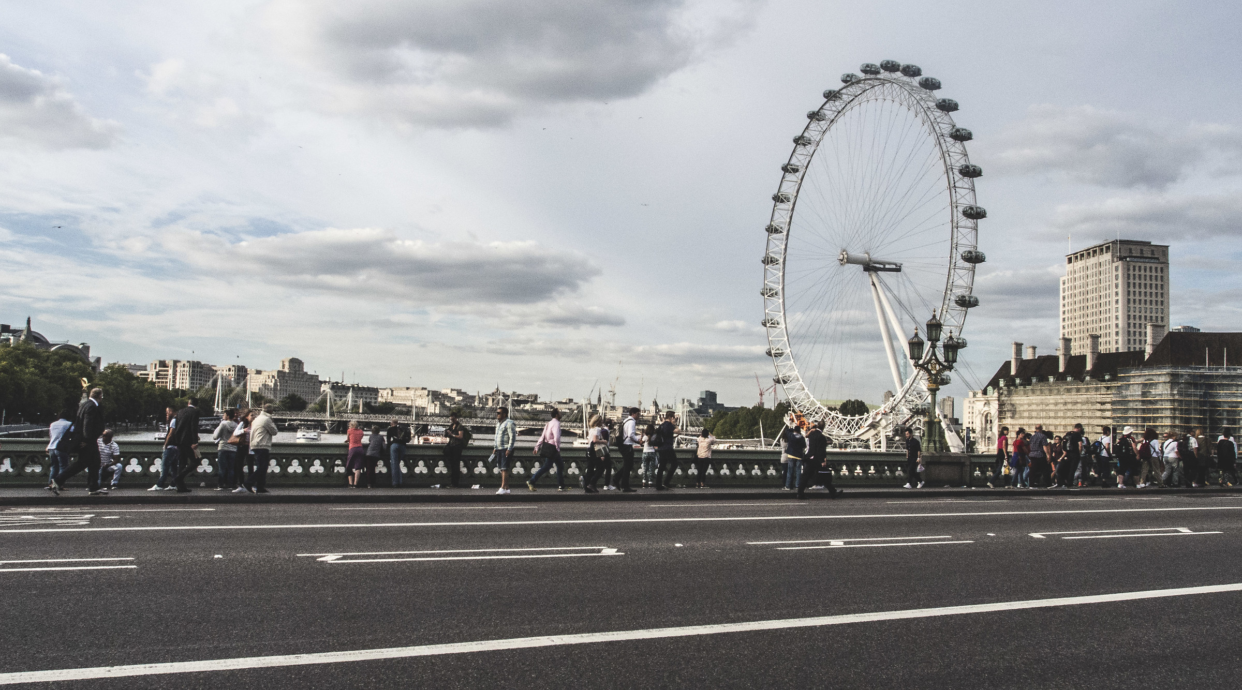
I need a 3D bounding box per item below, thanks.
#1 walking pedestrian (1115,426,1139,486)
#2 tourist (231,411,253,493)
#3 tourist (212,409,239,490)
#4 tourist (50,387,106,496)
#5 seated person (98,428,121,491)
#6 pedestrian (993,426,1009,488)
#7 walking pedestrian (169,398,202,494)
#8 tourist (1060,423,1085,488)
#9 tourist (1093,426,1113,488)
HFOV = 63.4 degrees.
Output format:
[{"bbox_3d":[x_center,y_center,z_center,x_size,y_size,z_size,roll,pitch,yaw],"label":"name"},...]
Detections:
[{"bbox_3d":[14.103,3.130,28.000,0.500,1.717,0.520,4,-5,-32],"label":"walking pedestrian"},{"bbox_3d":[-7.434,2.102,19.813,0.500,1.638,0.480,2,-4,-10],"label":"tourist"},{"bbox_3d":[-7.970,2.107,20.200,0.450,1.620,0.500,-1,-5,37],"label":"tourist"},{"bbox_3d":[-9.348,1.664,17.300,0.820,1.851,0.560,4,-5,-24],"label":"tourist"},{"bbox_3d":[-10.514,2.348,20.637,0.580,1.243,0.650,4,-5,-28],"label":"seated person"},{"bbox_3d":[10.408,3.078,27.526,0.600,1.685,0.450,3,-5,-22],"label":"pedestrian"},{"bbox_3d":[-7.866,1.828,18.200,0.650,1.750,0.520,3,-4,-23],"label":"walking pedestrian"},{"bbox_3d":[12.395,3.052,27.600,0.580,1.759,0.540,4,-5,-26],"label":"tourist"},{"bbox_3d":[13.427,3.123,28.000,0.500,1.704,0.460,4,-5,-24],"label":"tourist"}]

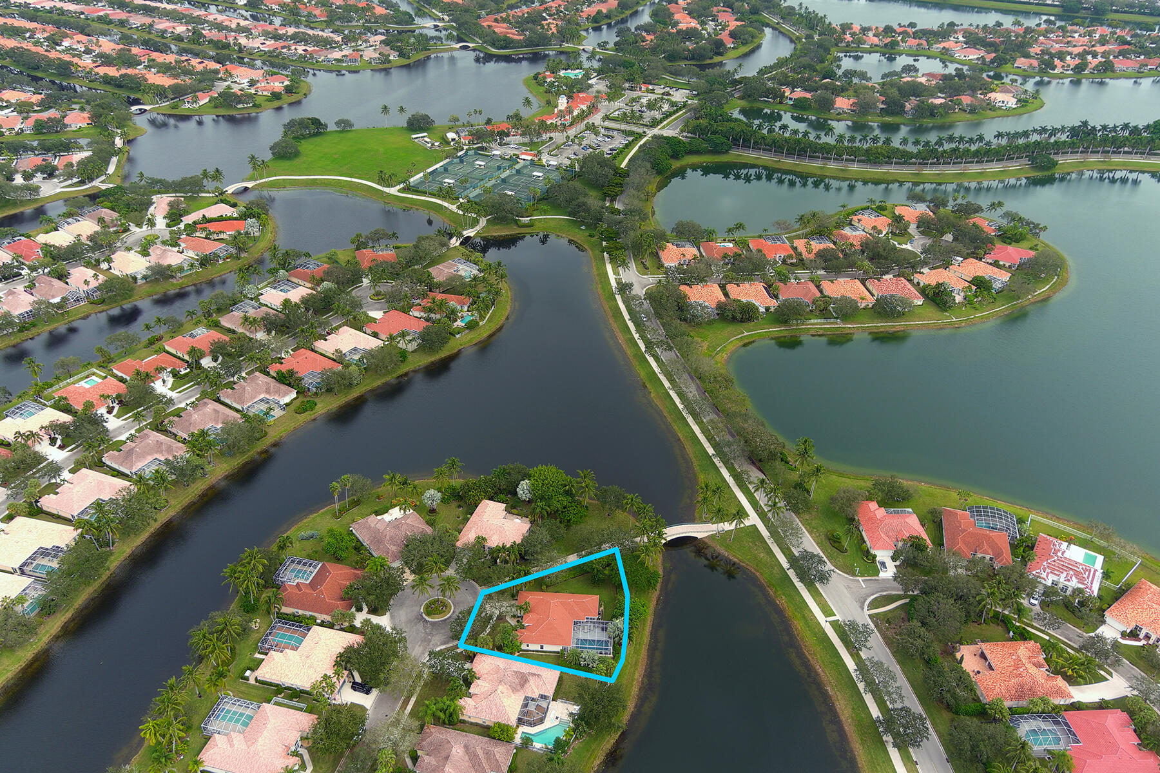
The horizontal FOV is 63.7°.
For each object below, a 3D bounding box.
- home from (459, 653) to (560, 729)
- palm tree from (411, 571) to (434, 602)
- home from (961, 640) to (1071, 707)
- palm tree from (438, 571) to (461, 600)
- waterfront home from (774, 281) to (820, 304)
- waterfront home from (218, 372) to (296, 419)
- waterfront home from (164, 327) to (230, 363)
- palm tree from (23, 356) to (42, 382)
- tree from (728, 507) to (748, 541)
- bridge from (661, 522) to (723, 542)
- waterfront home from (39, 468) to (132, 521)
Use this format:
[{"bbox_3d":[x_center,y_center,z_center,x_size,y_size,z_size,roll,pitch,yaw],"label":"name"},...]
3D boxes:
[{"bbox_3d":[-17.729,75.702,231.488,22.200,5.800,18.800,8,32,11],"label":"home"},{"bbox_3d":[-44.250,58.820,266.180,6.800,12.500,6.800,1,33,0],"label":"palm tree"},{"bbox_3d":[123.110,80.440,264.720,24.400,6.400,20.300,-1,34,-3],"label":"home"},{"bbox_3d":[-38.850,62.500,279.930,7.400,15.000,7.400,1,34,0],"label":"palm tree"},{"bbox_3d":[101.990,-43.940,434.670,19.500,6.400,21.300,-5,33,-8],"label":"waterfront home"},{"bbox_3d":[-119.855,2.111,346.995,22.800,5.800,18.100,20,37,28],"label":"waterfront home"},{"bbox_3d":[-158.930,-18.220,389.630,21.800,6.400,19.700,24,40,32],"label":"waterfront home"},{"bbox_3d":[-216.980,-3.850,375.200,7.800,14.200,7.800,1,34,0],"label":"palm tree"},{"bbox_3d":[48.750,43.570,291.980,5.600,12.200,5.600,1,33,0],"label":"tree"},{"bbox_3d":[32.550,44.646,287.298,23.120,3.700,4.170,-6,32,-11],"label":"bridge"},{"bbox_3d":[-155.704,33.846,294.710,21.700,5.800,18.500,13,34,19],"label":"waterfront home"}]

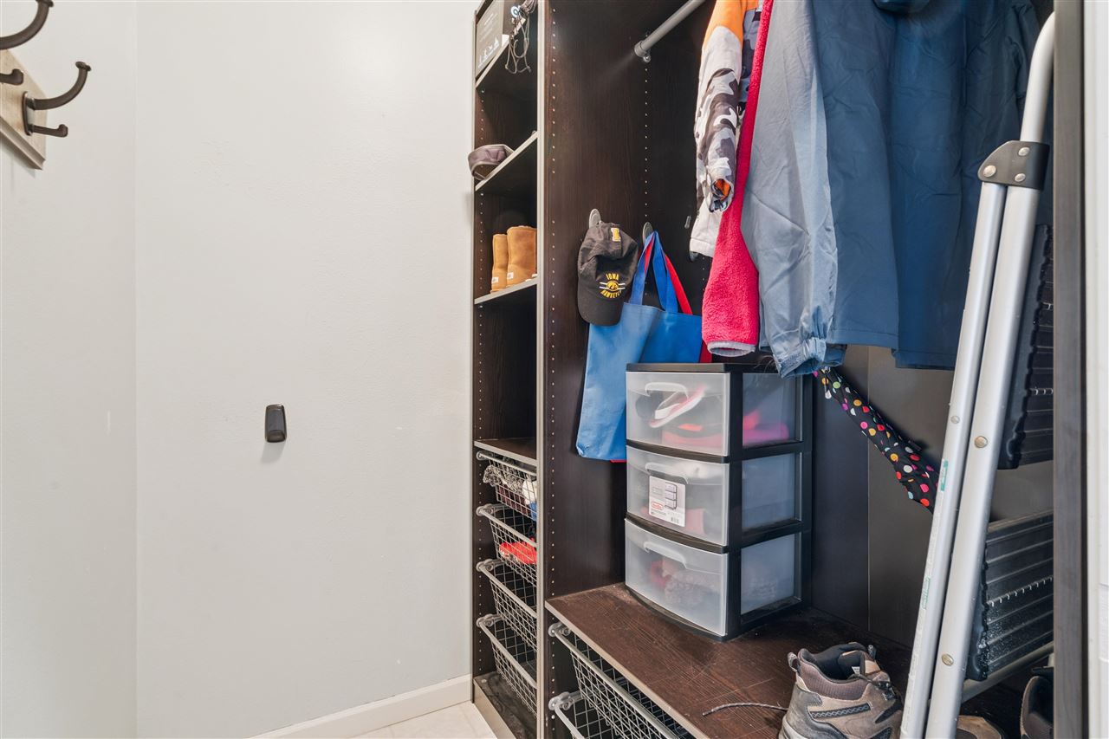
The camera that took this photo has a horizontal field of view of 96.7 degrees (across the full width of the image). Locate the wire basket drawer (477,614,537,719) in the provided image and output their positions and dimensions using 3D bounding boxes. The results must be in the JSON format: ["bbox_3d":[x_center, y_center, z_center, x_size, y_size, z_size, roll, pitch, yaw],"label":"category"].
[{"bbox_3d":[0.094,0.945,1.630,0.540,0.165,0.455,0,0,-29],"label":"wire basket drawer"}]

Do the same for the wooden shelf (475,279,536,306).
[{"bbox_3d":[0.086,-0.231,1.625,0.560,0.018,0.464,0,0,-29],"label":"wooden shelf"}]

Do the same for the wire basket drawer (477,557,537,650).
[{"bbox_3d":[0.094,0.752,1.630,0.540,0.165,0.455,0,0,-29],"label":"wire basket drawer"}]

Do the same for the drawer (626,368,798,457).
[{"bbox_3d":[0.383,0.098,1.266,0.300,0.184,0.308,0,0,-31],"label":"drawer"}]

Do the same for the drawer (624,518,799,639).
[{"bbox_3d":[0.383,0.492,1.266,0.300,0.178,0.308,0,0,-31],"label":"drawer"}]

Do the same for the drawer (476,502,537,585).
[{"bbox_3d":[0.094,0.559,1.630,0.540,0.165,0.455,0,0,-29],"label":"drawer"}]

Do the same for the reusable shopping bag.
[{"bbox_3d":[0.250,-0.073,1.355,0.410,0.630,0.090,0,0,-29],"label":"reusable shopping bag"}]

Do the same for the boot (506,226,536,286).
[{"bbox_3d":[-0.051,-0.336,1.507,0.205,0.192,0.090,0,0,-36],"label":"boot"}]

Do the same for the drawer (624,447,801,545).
[{"bbox_3d":[0.383,0.296,1.266,0.300,0.181,0.308,0,0,-31],"label":"drawer"}]

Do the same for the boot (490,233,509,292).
[{"bbox_3d":[-0.111,-0.338,1.614,0.205,0.192,0.090,0,0,-36],"label":"boot"}]

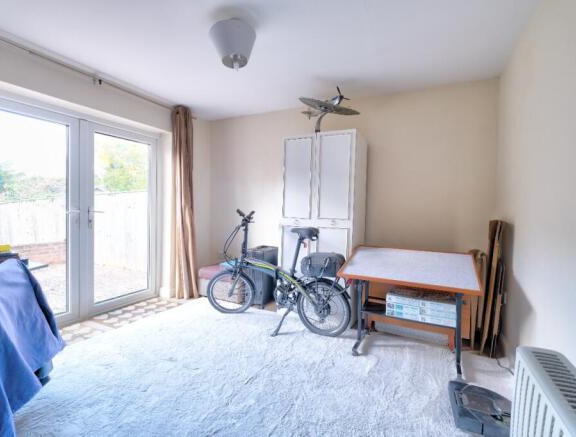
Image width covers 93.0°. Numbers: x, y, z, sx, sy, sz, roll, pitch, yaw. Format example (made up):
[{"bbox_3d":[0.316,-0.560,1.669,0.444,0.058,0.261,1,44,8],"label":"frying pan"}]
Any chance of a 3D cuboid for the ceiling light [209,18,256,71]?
[{"bbox_3d":[-0.361,-1.160,1.863,0.310,0.200,0.310,1,2,0],"label":"ceiling light"}]

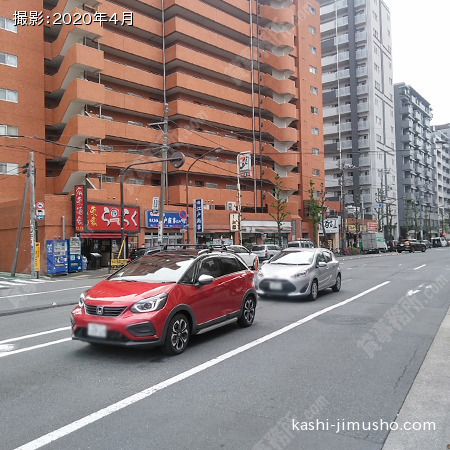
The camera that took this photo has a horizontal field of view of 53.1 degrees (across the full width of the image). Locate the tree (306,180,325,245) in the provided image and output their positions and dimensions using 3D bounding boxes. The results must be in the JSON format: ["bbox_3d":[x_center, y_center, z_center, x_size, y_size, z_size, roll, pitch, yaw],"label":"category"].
[{"bbox_3d":[9.538,-0.790,47.500,1.800,8.200,1.800,-2,-2,30],"label":"tree"}]

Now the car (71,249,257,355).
[{"bbox_3d":[-0.869,1.284,8.373,1.730,1.560,4.090,-3,-3,28],"label":"car"}]

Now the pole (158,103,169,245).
[{"bbox_3d":[-3.660,-2.360,26.800,0.320,9.800,0.320,2,-2,31],"label":"pole"}]

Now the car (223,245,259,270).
[{"bbox_3d":[0.569,2.027,27.690,1.760,1.520,4.450,-3,-3,29],"label":"car"}]

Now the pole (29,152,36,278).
[{"bbox_3d":[-9.490,-0.450,22.300,0.260,6.200,0.260,-2,-2,31],"label":"pole"}]

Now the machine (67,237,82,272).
[{"bbox_3d":[-8.305,1.641,24.668,0.780,1.900,0.740,1,-3,-43],"label":"machine"}]

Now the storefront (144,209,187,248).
[{"bbox_3d":[-4.540,0.946,34.100,1.000,4.100,5.200,-2,-2,30],"label":"storefront"}]

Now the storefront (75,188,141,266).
[{"bbox_3d":[-7.300,0.411,27.500,1.300,4.700,5.100,-2,-2,31],"label":"storefront"}]

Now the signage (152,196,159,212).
[{"bbox_3d":[-4.529,-1.309,29.500,0.460,1.060,0.140,-3,-3,28],"label":"signage"}]

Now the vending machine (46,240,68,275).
[{"bbox_3d":[-8.920,1.772,23.950,0.630,1.830,0.990,-2,-2,31],"label":"vending machine"}]

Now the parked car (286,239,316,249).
[{"bbox_3d":[7.841,2.425,46.500,1.680,2.000,4.400,-3,-2,33],"label":"parked car"}]

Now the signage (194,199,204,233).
[{"bbox_3d":[-1.860,-0.663,32.500,0.750,2.380,0.220,-4,-3,44],"label":"signage"}]

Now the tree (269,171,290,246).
[{"bbox_3d":[5.200,-0.887,43.000,2.100,8.200,2.100,-2,-2,30],"label":"tree"}]

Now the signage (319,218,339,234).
[{"bbox_3d":[12.056,0.175,52.500,2.500,1.850,0.300,-3,-2,31],"label":"signage"}]

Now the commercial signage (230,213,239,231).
[{"bbox_3d":[0.909,-0.232,41.800,0.850,1.680,0.250,-2,-2,30],"label":"commercial signage"}]

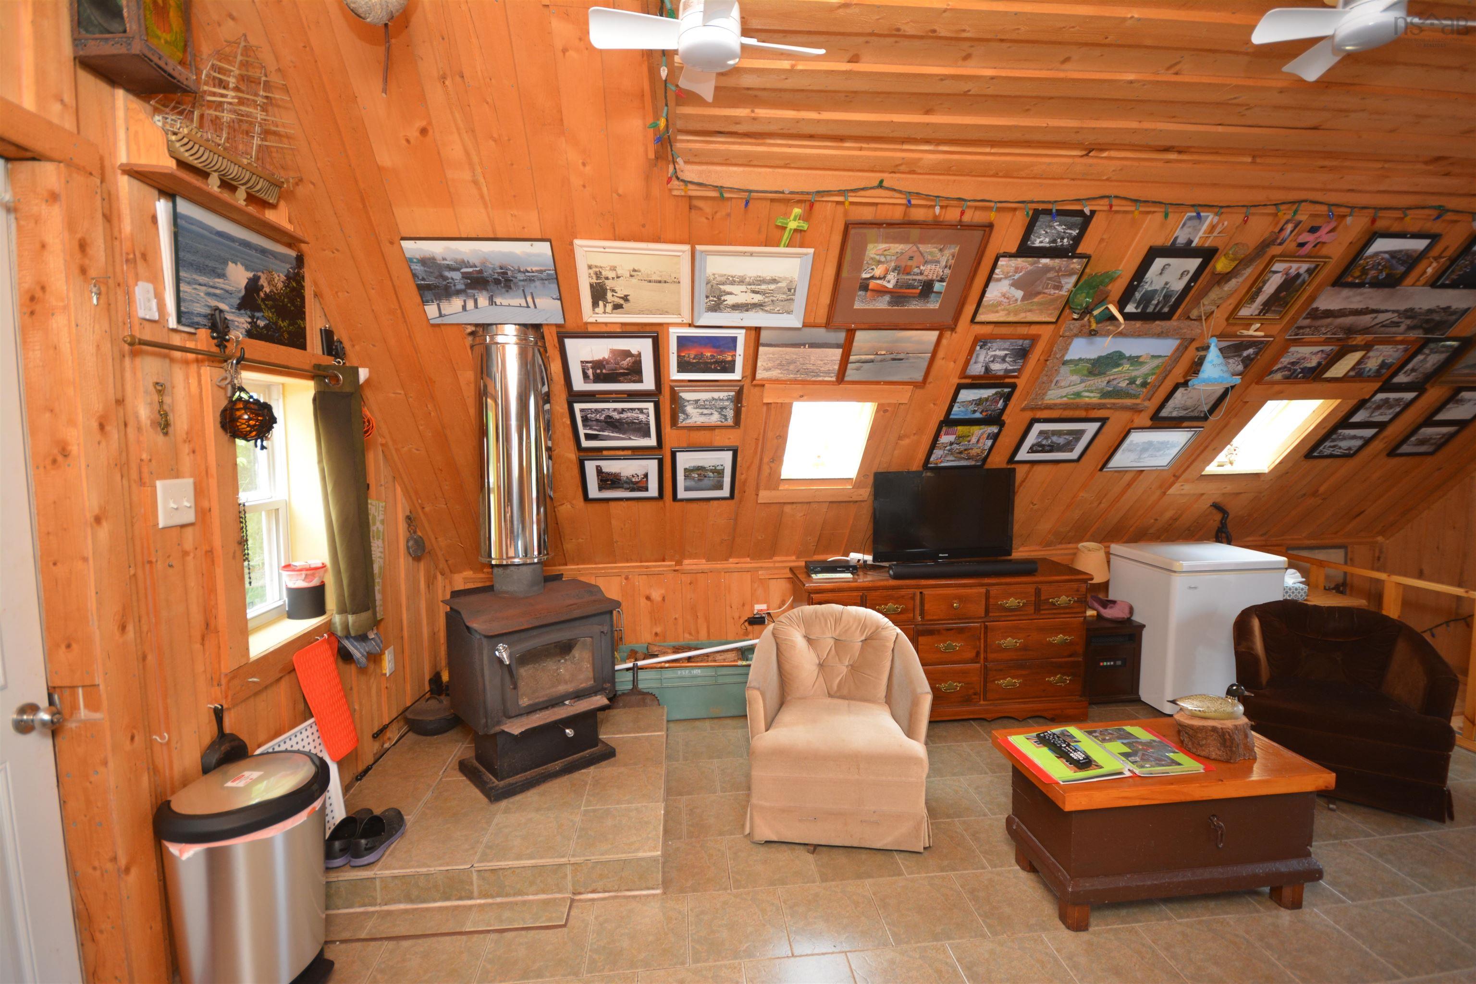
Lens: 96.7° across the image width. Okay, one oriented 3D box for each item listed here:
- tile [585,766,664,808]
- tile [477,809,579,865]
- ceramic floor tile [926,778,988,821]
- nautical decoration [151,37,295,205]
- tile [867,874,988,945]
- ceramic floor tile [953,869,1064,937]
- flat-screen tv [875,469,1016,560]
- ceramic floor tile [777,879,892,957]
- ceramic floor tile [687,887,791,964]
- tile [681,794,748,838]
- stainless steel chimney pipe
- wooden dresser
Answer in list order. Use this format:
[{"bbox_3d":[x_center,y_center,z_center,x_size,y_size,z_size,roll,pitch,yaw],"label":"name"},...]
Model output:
[{"bbox_3d":[-0.450,1.179,2.630,0.301,0.010,0.301,-1,4,-6],"label":"tile"},{"bbox_3d":[-0.714,1.208,2.299,0.301,0.010,0.301,-1,4,-6],"label":"tile"},{"bbox_3d":[0.835,1.272,2.697,0.300,0.010,0.300,-1,5,-5],"label":"ceramic floor tile"},{"bbox_3d":[-1.394,-1.041,1.823,0.168,0.485,0.629,-1,5,-5],"label":"nautical decoration"},{"bbox_3d":[0.607,1.357,2.135,0.301,0.010,0.301,-1,4,-6],"label":"tile"},{"bbox_3d":[0.911,1.352,2.167,0.301,0.010,0.301,-1,4,-6],"label":"ceramic floor tile"},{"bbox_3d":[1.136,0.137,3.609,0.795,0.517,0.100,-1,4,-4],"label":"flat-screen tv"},{"bbox_3d":[0.303,1.363,2.103,0.301,0.010,0.301,-1,4,-6],"label":"ceramic floor tile"},{"bbox_3d":[-0.002,1.334,2.020,0.300,0.010,0.300,-1,5,-5],"label":"ceramic floor tile"},{"bbox_3d":[-0.060,1.292,2.615,0.300,0.010,0.300,-1,5,-5],"label":"tile"},{"bbox_3d":[-0.963,-0.130,2.782,0.282,1.129,0.282,-1,5,-5],"label":"stainless steel chimney pipe"},{"bbox_3d":[1.089,0.815,3.636,1.529,0.760,0.500,-1,5,-2],"label":"wooden dresser"}]

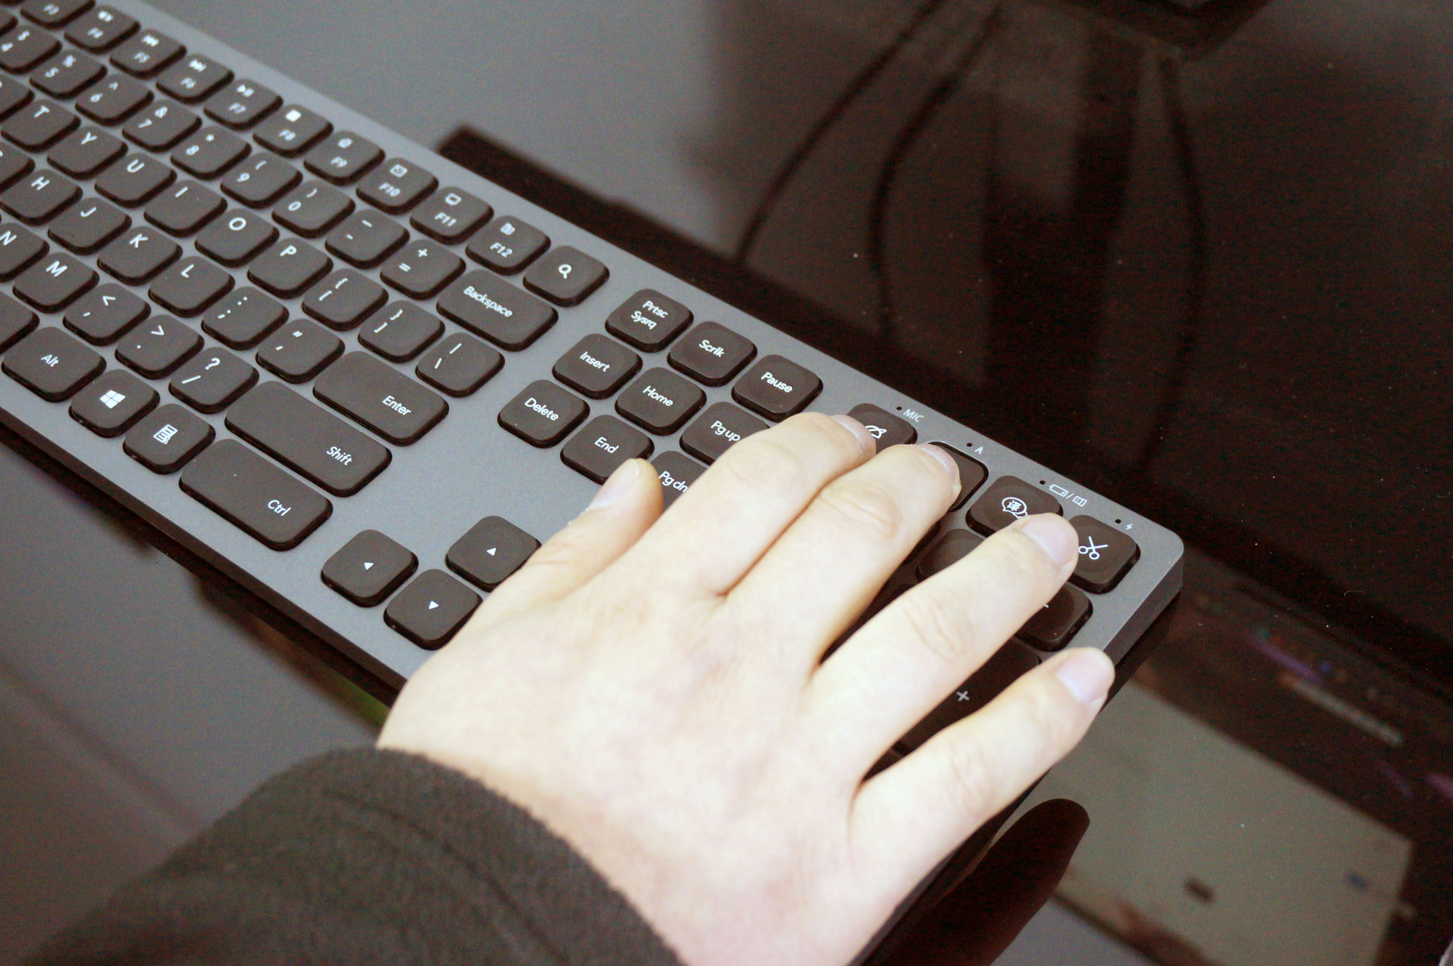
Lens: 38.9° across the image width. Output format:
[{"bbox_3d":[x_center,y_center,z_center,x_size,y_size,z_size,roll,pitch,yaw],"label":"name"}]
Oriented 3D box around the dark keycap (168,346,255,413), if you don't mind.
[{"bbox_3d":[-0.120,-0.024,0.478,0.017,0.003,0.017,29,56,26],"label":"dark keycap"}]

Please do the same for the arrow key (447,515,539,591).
[{"bbox_3d":[-0.050,0.015,0.443,0.017,0.003,0.017,29,55,25],"label":"arrow key"}]

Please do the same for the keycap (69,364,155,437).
[{"bbox_3d":[-0.142,-0.019,0.476,0.017,0.003,0.017,29,55,25],"label":"keycap"}]

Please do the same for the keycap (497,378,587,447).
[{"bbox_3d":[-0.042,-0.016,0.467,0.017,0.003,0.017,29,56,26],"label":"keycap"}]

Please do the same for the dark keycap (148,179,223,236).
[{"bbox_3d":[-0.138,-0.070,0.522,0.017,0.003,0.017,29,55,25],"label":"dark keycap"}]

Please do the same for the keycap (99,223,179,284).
[{"bbox_3d":[-0.146,-0.056,0.510,0.017,0.003,0.017,29,55,25],"label":"keycap"}]

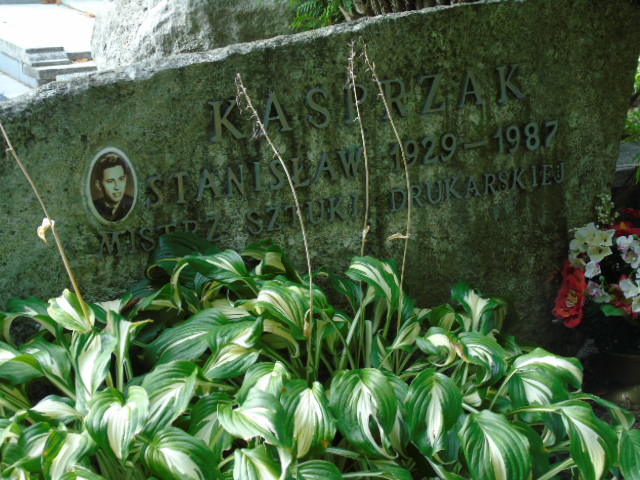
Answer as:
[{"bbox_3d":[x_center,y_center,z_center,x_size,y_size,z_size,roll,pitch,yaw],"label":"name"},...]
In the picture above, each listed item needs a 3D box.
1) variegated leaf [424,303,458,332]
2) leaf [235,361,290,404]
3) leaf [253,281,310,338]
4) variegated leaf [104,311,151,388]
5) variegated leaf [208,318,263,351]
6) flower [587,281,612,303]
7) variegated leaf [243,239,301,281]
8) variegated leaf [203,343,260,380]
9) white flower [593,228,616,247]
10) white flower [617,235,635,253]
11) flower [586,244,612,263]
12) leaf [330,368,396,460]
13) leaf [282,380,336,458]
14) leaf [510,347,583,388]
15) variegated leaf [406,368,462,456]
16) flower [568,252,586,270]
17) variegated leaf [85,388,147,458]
[{"bbox_3d":[0.197,0.132,2.130,0.055,0.035,0.070,4,49,4],"label":"variegated leaf"},{"bbox_3d":[-0.078,0.205,1.840,0.076,0.046,0.070,1,17,14],"label":"leaf"},{"bbox_3d":[-0.062,0.112,2.120,0.085,0.084,0.075,-9,20,-14],"label":"leaf"},{"bbox_3d":[-0.280,0.159,1.910,0.065,0.101,0.060,-6,17,-10],"label":"variegated leaf"},{"bbox_3d":[-0.135,0.150,2.090,0.086,0.041,0.070,-4,20,0],"label":"variegated leaf"},{"bbox_3d":[0.485,0.089,2.280,0.043,0.038,0.020,2,24,5],"label":"flower"},{"bbox_3d":[-0.082,0.033,2.220,0.098,0.063,0.070,-4,20,0],"label":"variegated leaf"},{"bbox_3d":[-0.127,0.175,1.890,0.075,0.040,0.075,10,21,38],"label":"variegated leaf"},{"bbox_3d":[0.510,-0.004,2.360,0.038,0.030,0.020,-4,20,0],"label":"white flower"},{"bbox_3d":[0.538,0.006,2.310,0.031,0.031,0.016,2,24,5],"label":"white flower"},{"bbox_3d":[0.485,0.023,2.280,0.045,0.034,0.020,0,24,0],"label":"flower"},{"bbox_3d":[0.059,0.237,1.790,0.093,0.105,0.075,-4,17,-5],"label":"leaf"},{"bbox_3d":[-0.014,0.245,1.790,0.071,0.089,0.070,-2,17,5],"label":"leaf"},{"bbox_3d":[0.357,0.203,2.070,0.102,0.048,0.080,-9,20,-14],"label":"leaf"},{"bbox_3d":[0.171,0.258,1.960,0.078,0.126,0.060,-5,20,-5],"label":"variegated leaf"},{"bbox_3d":[0.451,0.038,2.300,0.033,0.033,0.018,7,25,15],"label":"flower"},{"bbox_3d":[-0.284,0.257,1.840,0.084,0.105,0.042,-3,-16,-1],"label":"variegated leaf"}]

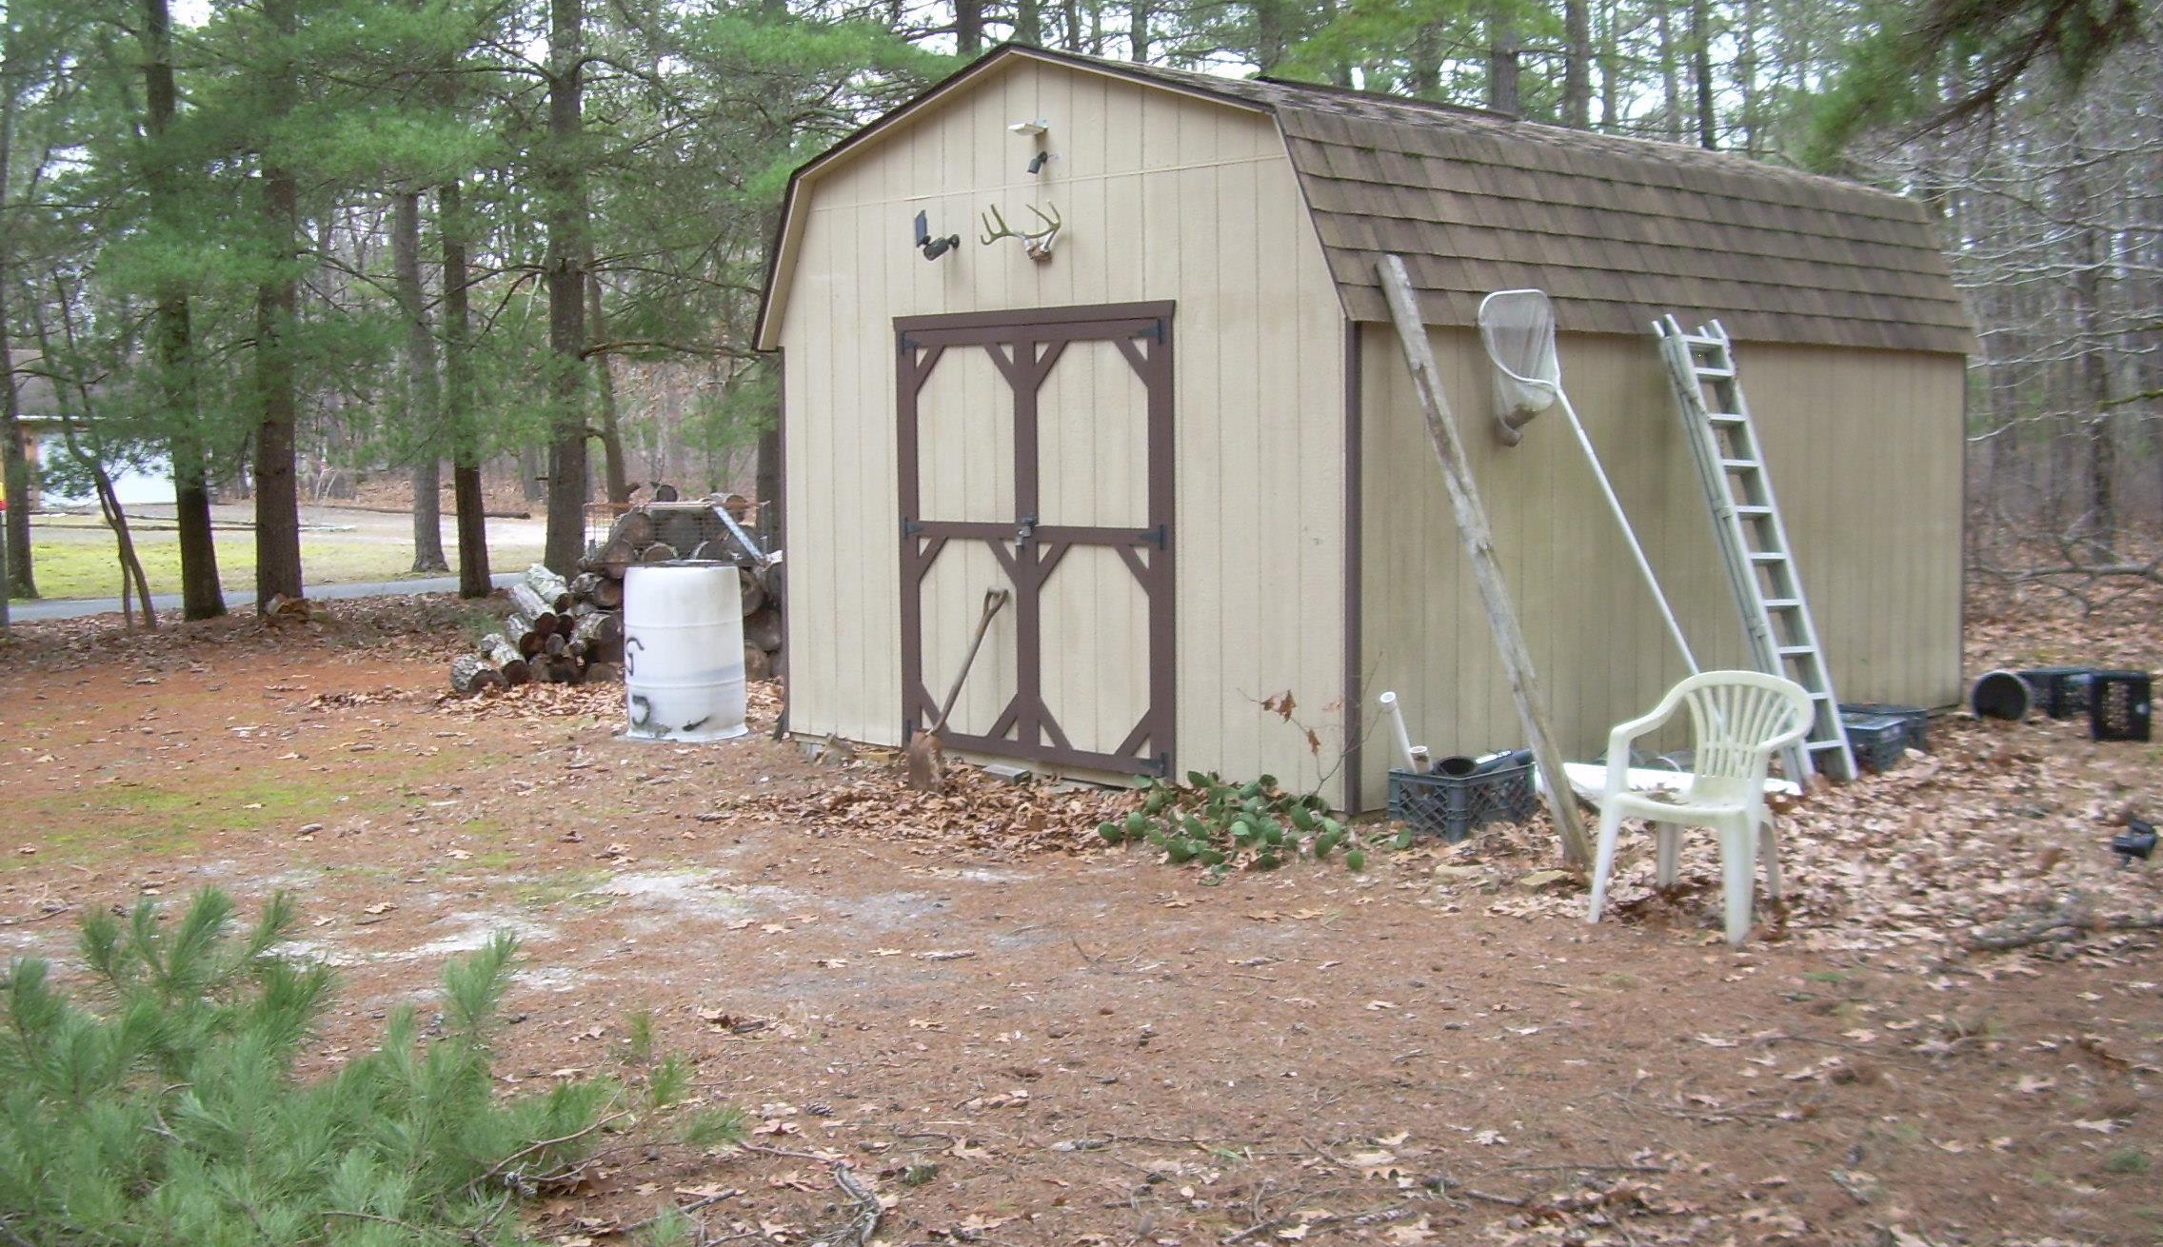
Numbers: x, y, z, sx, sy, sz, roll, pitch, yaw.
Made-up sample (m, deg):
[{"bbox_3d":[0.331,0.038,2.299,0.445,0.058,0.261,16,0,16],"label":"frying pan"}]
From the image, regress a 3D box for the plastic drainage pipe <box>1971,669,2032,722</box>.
[{"bbox_3d":[4.775,0.364,12.284,0.290,0.290,0.430,2,5,25],"label":"plastic drainage pipe"}]

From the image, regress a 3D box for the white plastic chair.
[{"bbox_3d":[2.030,0.585,7.800,0.570,0.770,0.570,3,5,34],"label":"white plastic chair"}]

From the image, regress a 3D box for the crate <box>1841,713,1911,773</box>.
[{"bbox_3d":[3.483,0.560,10.652,0.340,0.240,0.490,3,6,38],"label":"crate"}]

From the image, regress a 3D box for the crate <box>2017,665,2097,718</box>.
[{"bbox_3d":[5.121,0.388,12.632,0.490,0.260,0.340,-4,6,-40],"label":"crate"}]

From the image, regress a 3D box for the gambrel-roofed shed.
[{"bbox_3d":[1.565,-1.030,11.959,5.116,3.145,3.707,-5,6,-44],"label":"gambrel-roofed shed"}]

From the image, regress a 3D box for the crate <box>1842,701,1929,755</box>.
[{"bbox_3d":[3.684,0.542,11.131,0.490,0.240,0.340,-5,6,-44],"label":"crate"}]

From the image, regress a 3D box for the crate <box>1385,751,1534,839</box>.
[{"bbox_3d":[1.416,0.678,8.884,0.490,0.260,0.340,-4,6,-42],"label":"crate"}]

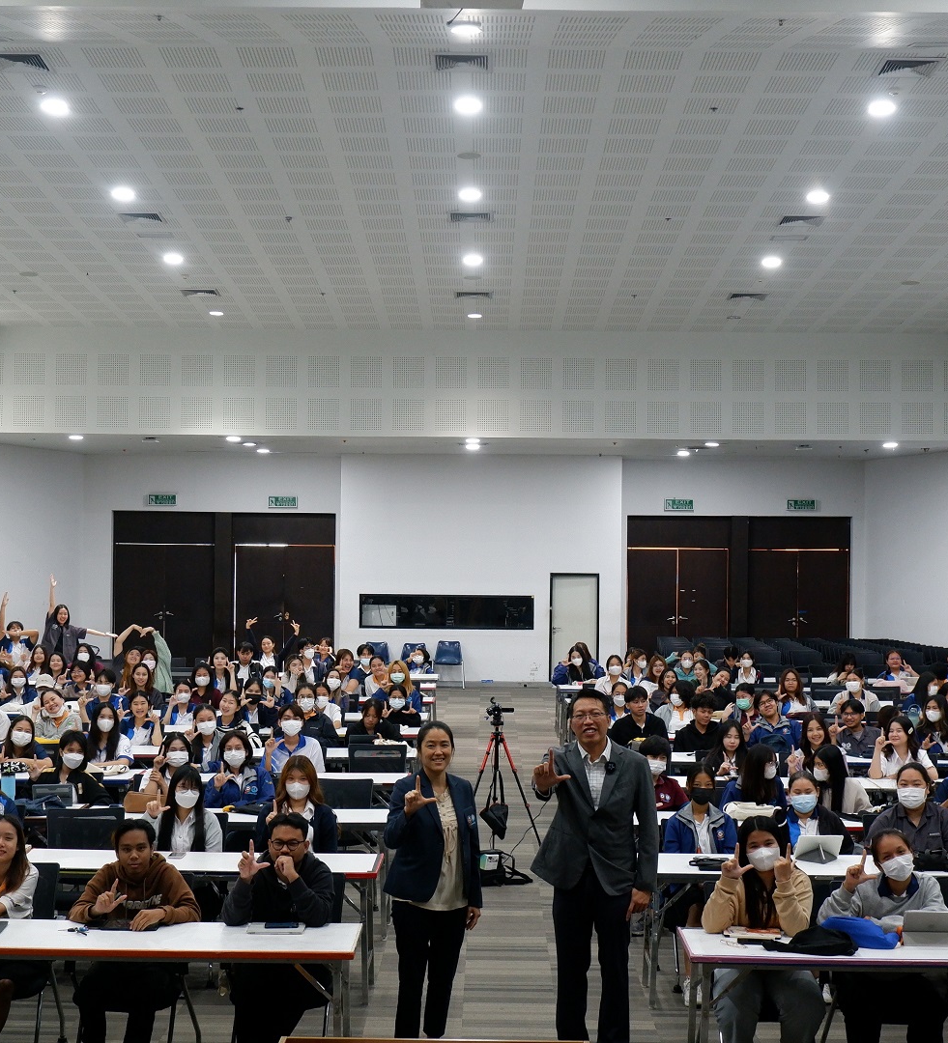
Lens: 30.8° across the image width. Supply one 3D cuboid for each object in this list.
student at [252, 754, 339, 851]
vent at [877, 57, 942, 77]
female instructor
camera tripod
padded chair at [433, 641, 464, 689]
[{"bbox_3d":[-1.035,1.996,9.998,0.480,1.250,0.750,1,-1,-5],"label":"student"},{"bbox_3d":[3.683,-3.836,14.533,0.490,0.050,0.490,1,-5,0],"label":"vent"},{"bbox_3d":[-0.204,1.801,8.525,0.530,1.600,0.360,1,-1,-3],"label":"female instructor"},{"bbox_3d":[0.203,2.055,13.018,0.820,1.260,0.750,1,-1,0],"label":"camera tripod"},{"bbox_3d":[-0.443,2.539,30.068,0.500,0.790,0.540,1,-1,0],"label":"padded chair"}]

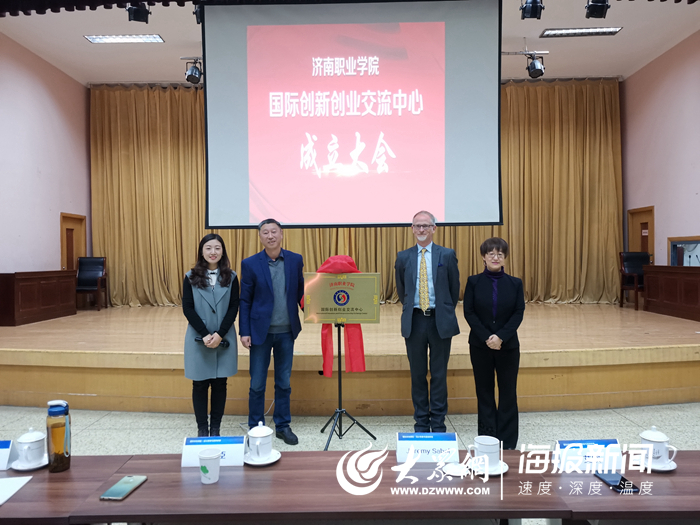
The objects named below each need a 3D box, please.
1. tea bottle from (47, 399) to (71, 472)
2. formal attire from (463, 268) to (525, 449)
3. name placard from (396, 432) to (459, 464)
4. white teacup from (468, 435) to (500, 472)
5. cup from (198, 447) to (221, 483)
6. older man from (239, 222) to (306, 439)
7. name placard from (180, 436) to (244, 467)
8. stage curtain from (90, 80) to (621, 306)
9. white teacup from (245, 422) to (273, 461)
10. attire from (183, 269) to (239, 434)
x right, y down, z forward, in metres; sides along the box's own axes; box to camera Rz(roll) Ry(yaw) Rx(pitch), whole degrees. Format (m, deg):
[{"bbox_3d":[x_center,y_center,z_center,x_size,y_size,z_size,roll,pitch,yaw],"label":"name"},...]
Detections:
[{"bbox_3d":[-0.993,0.588,1.788,0.075,0.237,0.075,-1,1,-17],"label":"tea bottle"},{"bbox_3d":[1.069,0.709,3.938,0.480,1.360,0.300,0,1,12],"label":"formal attire"},{"bbox_3d":[0.273,0.641,1.851,0.212,0.096,0.075,-1,1,3],"label":"name placard"},{"bbox_3d":[0.442,0.633,1.728,0.110,0.100,0.083,-1,1,-32],"label":"white teacup"},{"bbox_3d":[-0.448,0.655,1.680,0.071,0.091,0.071,-1,1,0],"label":"cup"},{"bbox_3d":[-0.622,0.536,4.190,0.500,1.765,0.320,-1,1,-7],"label":"older man"},{"bbox_3d":[-0.471,0.655,1.845,0.212,0.088,0.085,-1,1,-1],"label":"name placard"},{"bbox_3d":[0.115,-1.297,10.100,10.150,4.280,0.300,-1,1,1],"label":"stage curtain"},{"bbox_3d":[-0.318,0.625,1.851,0.090,0.130,0.112,-1,1,7],"label":"white teacup"},{"bbox_3d":[-1.110,0.723,4.200,0.440,1.350,0.300,-1,1,-9],"label":"attire"}]

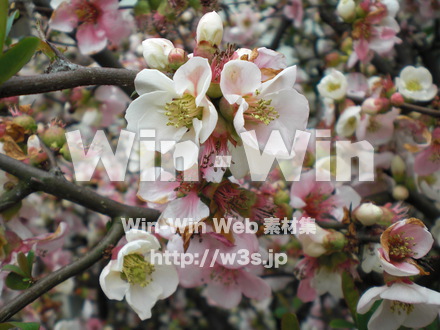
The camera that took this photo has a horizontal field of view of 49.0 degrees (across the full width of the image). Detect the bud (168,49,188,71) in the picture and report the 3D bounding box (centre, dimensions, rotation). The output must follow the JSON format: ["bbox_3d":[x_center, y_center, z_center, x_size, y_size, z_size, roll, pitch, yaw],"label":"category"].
[{"bbox_3d":[-0.023,-0.059,0.268,0.010,0.012,0.010,-6,12,-1],"label":"bud"}]

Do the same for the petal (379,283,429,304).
[{"bbox_3d":[0.106,0.074,0.277,0.025,0.007,0.018,-2,37,-2],"label":"petal"}]

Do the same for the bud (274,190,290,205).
[{"bbox_3d":[0.042,0.022,0.320,0.010,0.009,0.010,6,12,1],"label":"bud"}]

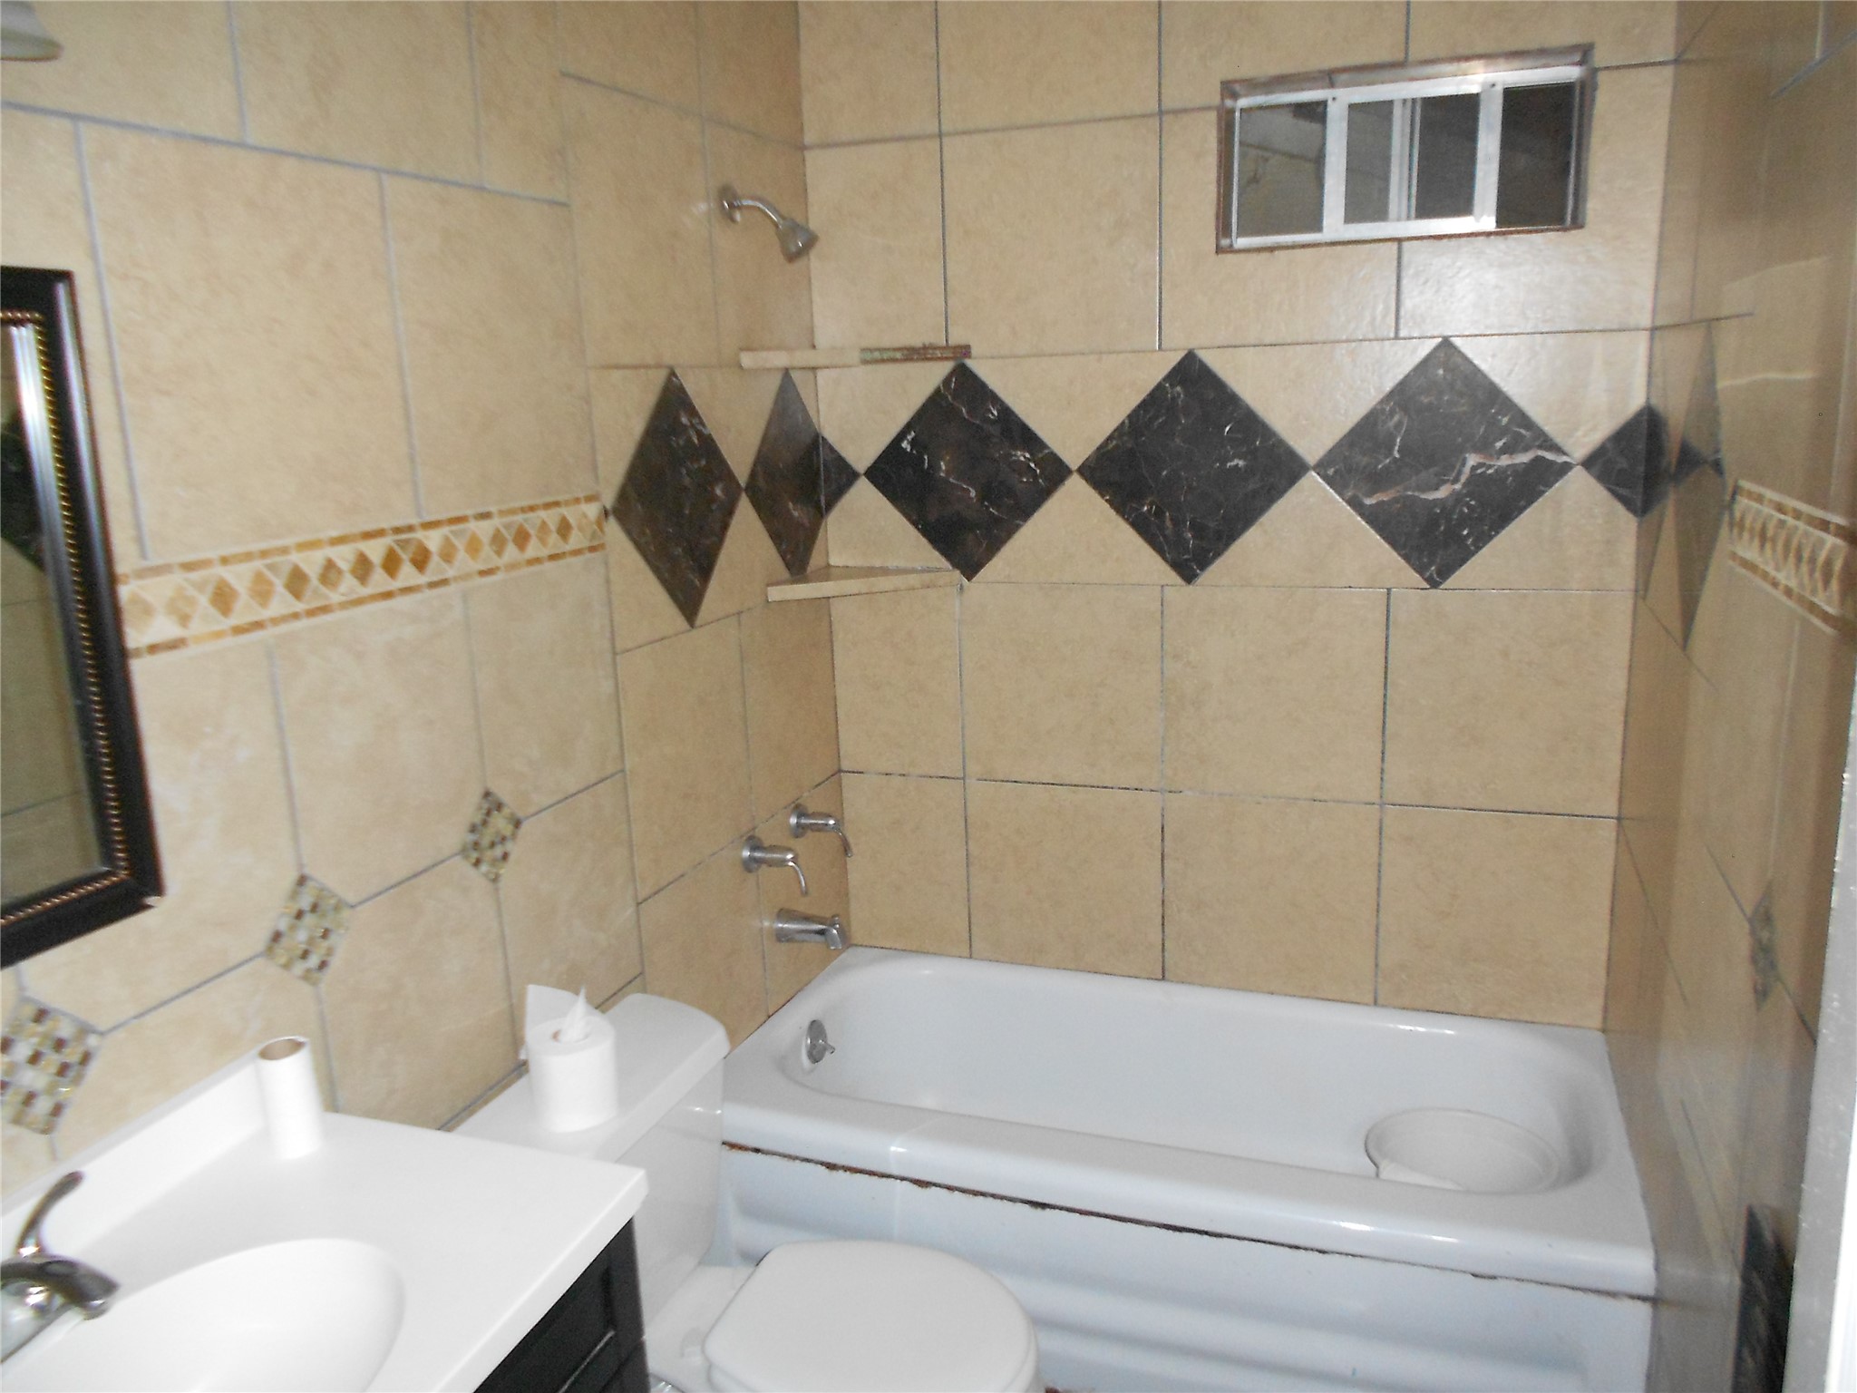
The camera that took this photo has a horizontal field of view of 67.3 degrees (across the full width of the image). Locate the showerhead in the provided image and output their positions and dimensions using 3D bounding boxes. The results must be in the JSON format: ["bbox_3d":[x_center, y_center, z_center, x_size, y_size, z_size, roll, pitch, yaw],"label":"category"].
[{"bbox_3d":[-0.268,-0.816,2.401,0.170,0.140,0.070,2,14,20],"label":"showerhead"}]

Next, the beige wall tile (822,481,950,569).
[{"bbox_3d":[-0.068,-0.339,2.811,0.295,0.206,0.010,2,14,20],"label":"beige wall tile"}]

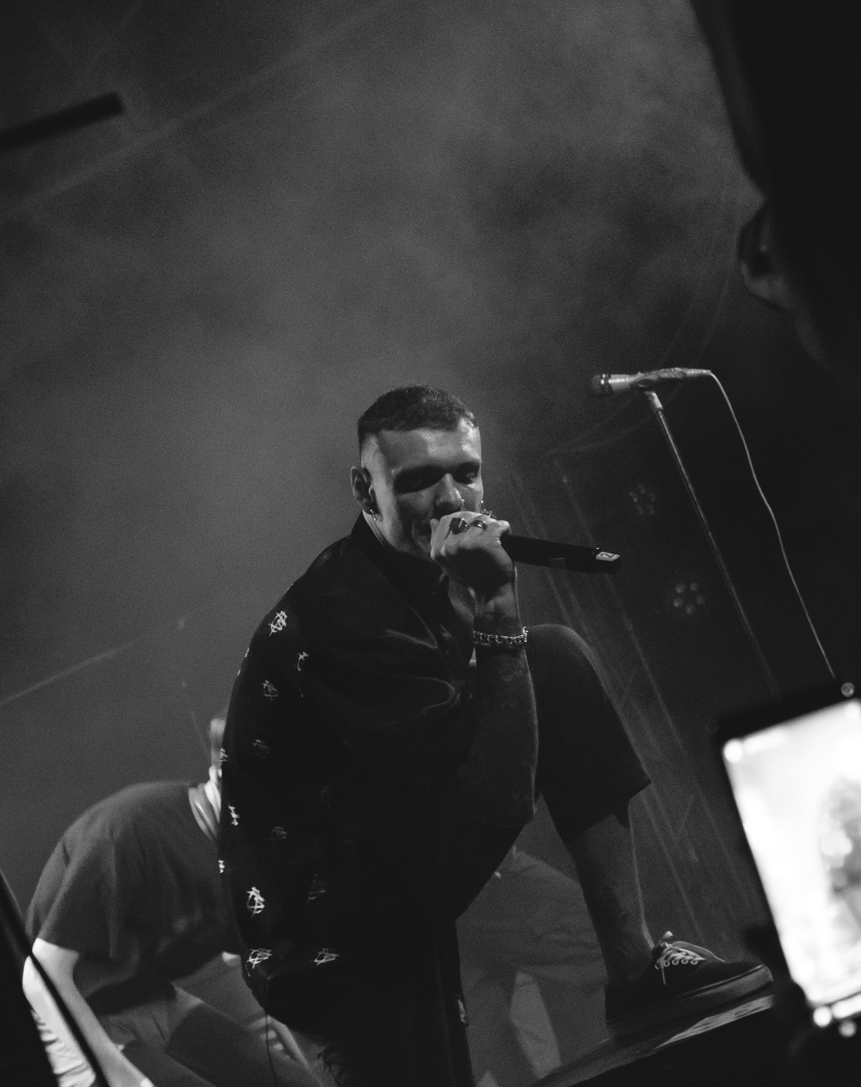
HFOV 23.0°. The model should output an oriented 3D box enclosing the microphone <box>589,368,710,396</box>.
[{"bbox_3d":[0.425,-0.316,4.100,0.240,0.048,0.048,-5,1,24],"label":"microphone"}]

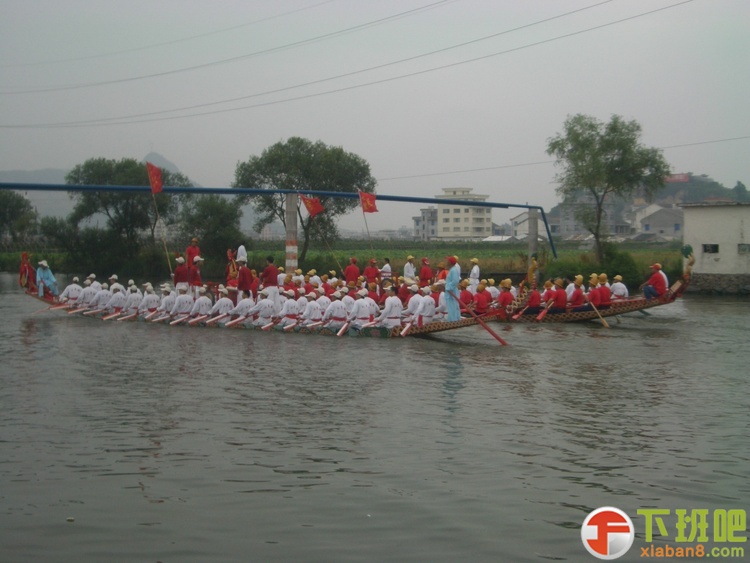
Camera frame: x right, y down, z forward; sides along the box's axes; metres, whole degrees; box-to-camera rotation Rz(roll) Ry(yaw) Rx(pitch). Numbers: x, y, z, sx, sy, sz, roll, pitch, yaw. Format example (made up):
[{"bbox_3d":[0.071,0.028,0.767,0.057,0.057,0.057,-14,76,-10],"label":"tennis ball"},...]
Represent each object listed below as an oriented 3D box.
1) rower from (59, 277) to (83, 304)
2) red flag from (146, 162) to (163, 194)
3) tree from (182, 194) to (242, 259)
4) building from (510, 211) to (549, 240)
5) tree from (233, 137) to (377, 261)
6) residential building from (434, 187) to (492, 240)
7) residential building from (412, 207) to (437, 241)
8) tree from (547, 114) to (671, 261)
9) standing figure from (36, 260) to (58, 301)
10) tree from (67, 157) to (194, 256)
[{"bbox_3d":[-11.182,0.367,39.000,0.580,1.080,0.800,-2,3,-43],"label":"rower"},{"bbox_3d":[-7.267,-3.394,35.000,0.620,1.060,0.220,-1,2,-18],"label":"red flag"},{"bbox_3d":[-11.629,-3.793,76.000,4.800,5.000,4.600,0,2,0],"label":"tree"},{"bbox_3d":[49.172,-17.505,338.000,12.000,10.500,11.000,0,2,0],"label":"building"},{"bbox_3d":[-4.680,-5.377,70.500,9.500,8.400,8.800,0,2,0],"label":"tree"},{"bbox_3d":[30.672,-22.918,366.000,19.500,19.300,13.000,0,2,0],"label":"residential building"},{"bbox_3d":[17.335,-19.472,366.000,9.300,12.600,10.500,0,2,0],"label":"residential building"},{"bbox_3d":[12.890,-5.013,58.500,6.900,8.400,6.600,0,2,0],"label":"tree"},{"bbox_3d":[-12.324,-0.075,40.000,0.750,1.450,0.650,-1,2,-23],"label":"standing figure"},{"bbox_3d":[-18.031,-5.325,78.000,9.200,7.900,8.200,0,2,0],"label":"tree"}]

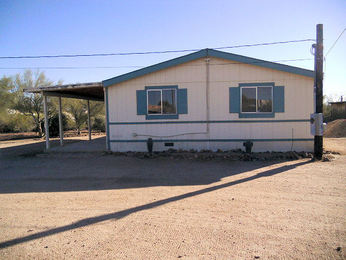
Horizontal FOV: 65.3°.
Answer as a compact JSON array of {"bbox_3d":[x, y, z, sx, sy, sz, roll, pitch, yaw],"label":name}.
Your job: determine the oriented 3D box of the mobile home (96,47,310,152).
[{"bbox_3d":[2.200,-1.482,16.727,8.400,3.900,13.000,-1,3,8],"label":"mobile home"}]

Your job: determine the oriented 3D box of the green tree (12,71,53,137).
[{"bbox_3d":[-10.155,-1.915,19.521,3.100,4.900,3.100,-1,3,8],"label":"green tree"}]

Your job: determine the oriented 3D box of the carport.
[{"bbox_3d":[-3.932,-0.716,14.967,3.500,2.750,7.800,-1,3,8],"label":"carport"}]

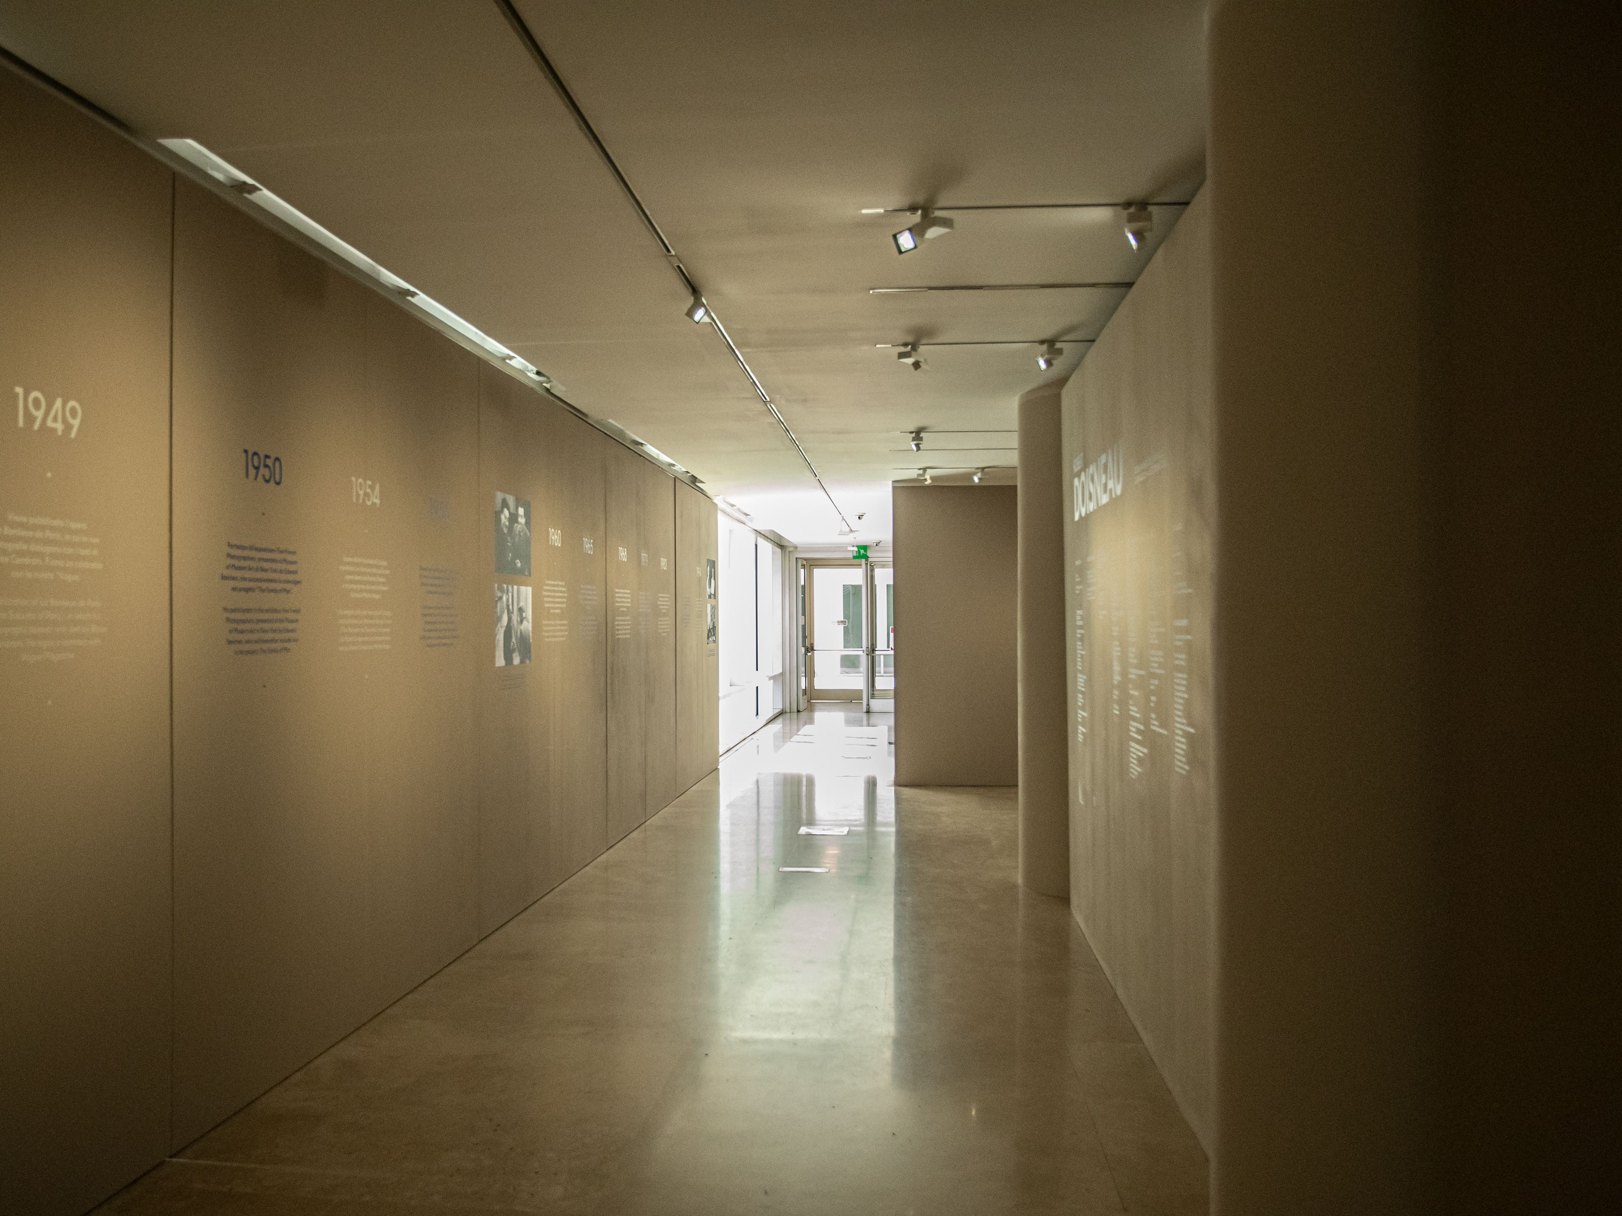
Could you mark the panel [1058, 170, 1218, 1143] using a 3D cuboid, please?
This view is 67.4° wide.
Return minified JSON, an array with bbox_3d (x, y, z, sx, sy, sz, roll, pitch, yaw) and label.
[{"bbox_3d":[1.283,0.179,4.847,0.060,2.827,3.557,0,-1,5],"label":"panel"}]

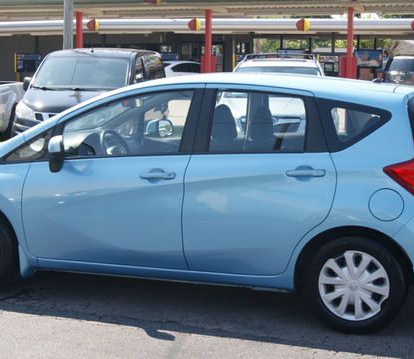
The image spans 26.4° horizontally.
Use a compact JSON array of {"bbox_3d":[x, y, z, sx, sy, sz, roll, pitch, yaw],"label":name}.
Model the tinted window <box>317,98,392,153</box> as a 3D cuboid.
[{"bbox_3d":[0.856,-0.319,5.220,0.440,0.320,0.060,2,-12,13],"label":"tinted window"}]

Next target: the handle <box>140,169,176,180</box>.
[{"bbox_3d":[-0.303,-0.019,5.452,0.240,0.050,0.055,3,8,19],"label":"handle"}]

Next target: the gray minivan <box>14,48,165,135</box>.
[{"bbox_3d":[-1.805,-1.263,14.924,1.750,1.870,4.700,1,7,5],"label":"gray minivan"}]

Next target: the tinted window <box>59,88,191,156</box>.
[{"bbox_3d":[-0.529,-0.368,5.654,0.880,0.460,0.080,3,-10,21],"label":"tinted window"}]

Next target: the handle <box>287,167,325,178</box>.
[{"bbox_3d":[0.578,-0.034,5.143,0.240,0.047,0.055,3,8,19],"label":"handle"}]

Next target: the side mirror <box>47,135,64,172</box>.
[{"bbox_3d":[-0.967,-0.160,5.640,0.110,0.220,0.180,1,7,1],"label":"side mirror"}]

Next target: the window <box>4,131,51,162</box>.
[{"bbox_3d":[-1.176,-0.229,5.860,0.350,0.235,0.070,2,-11,25],"label":"window"}]

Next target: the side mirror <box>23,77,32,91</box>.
[{"bbox_3d":[-3.121,-1.668,15.400,0.220,0.240,0.150,1,7,3],"label":"side mirror"}]

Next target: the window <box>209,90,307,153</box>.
[{"bbox_3d":[0.321,-0.350,5.381,0.590,0.380,0.050,3,-11,19],"label":"window"}]

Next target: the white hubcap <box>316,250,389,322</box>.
[{"bbox_3d":[0.860,0.616,5.126,0.415,0.415,0.060,3,8,20],"label":"white hubcap"}]

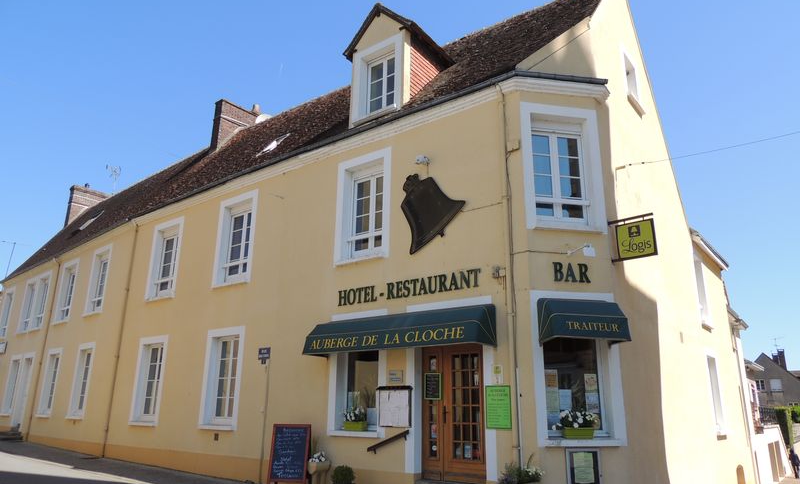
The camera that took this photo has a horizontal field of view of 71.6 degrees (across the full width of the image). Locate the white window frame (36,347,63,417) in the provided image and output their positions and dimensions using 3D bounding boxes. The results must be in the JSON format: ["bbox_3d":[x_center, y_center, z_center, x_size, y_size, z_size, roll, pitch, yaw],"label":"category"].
[{"bbox_3d":[-11.645,4.710,18.554,1.250,2.220,0.200,-12,-20,38],"label":"white window frame"}]

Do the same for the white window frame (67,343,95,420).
[{"bbox_3d":[-9.429,4.149,16.586,1.314,2.170,0.250,-13,-21,40],"label":"white window frame"}]

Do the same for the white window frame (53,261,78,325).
[{"bbox_3d":[-11.574,1.749,19.364,1.380,2.200,0.200,-12,-20,38],"label":"white window frame"}]

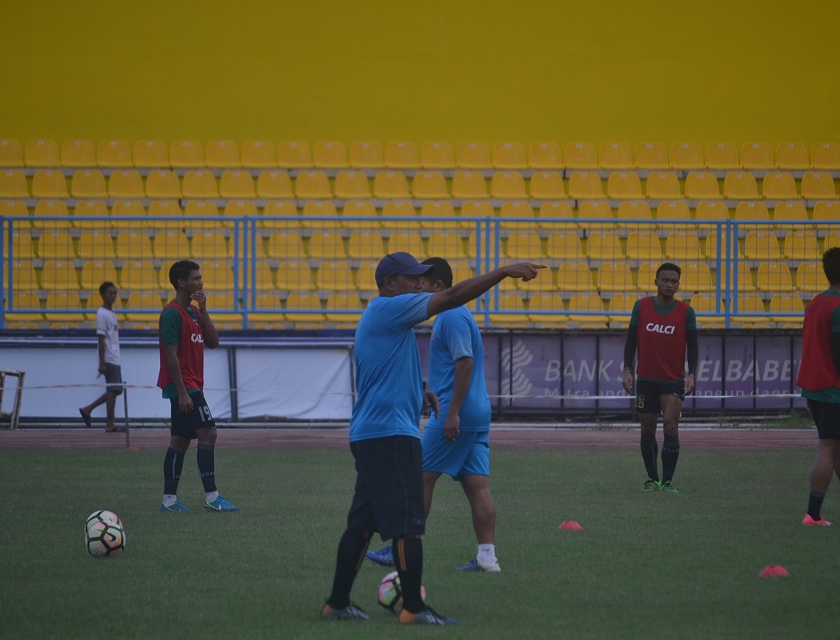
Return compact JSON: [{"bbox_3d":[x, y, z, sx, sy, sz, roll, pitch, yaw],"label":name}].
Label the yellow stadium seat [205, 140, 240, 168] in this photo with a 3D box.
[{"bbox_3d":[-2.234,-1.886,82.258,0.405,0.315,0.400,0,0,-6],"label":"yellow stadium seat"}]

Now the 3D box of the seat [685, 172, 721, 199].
[{"bbox_3d":[3.448,-1.635,87.872,0.440,0.345,0.420,0,0,-3],"label":"seat"}]

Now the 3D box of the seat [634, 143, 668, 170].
[{"bbox_3d":[2.850,-2.016,88.642,0.440,0.345,0.420,0,0,-3],"label":"seat"}]

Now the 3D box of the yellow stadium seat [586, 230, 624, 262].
[{"bbox_3d":[2.251,-0.892,87.377,0.450,0.350,0.420,0,0,-4],"label":"yellow stadium seat"}]

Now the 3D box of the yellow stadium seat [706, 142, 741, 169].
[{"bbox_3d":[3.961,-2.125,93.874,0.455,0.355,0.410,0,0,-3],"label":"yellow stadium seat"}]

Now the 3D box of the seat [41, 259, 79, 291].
[{"bbox_3d":[-4.261,-0.520,85.086,0.440,0.345,0.420,0,0,-3],"label":"seat"}]

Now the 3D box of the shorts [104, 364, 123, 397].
[{"bbox_3d":[-3.203,0.622,75.300,0.220,0.360,0.310,0,0,18],"label":"shorts"}]

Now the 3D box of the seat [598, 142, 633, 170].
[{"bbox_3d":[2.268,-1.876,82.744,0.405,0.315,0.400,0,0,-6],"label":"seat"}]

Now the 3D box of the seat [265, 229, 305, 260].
[{"bbox_3d":[-1.670,-0.920,88.939,0.440,0.350,0.420,0,0,-5],"label":"seat"}]

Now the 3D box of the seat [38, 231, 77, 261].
[{"bbox_3d":[-4.581,-0.947,90.977,0.455,0.355,0.410,0,0,-8],"label":"seat"}]

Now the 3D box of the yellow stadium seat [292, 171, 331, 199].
[{"bbox_3d":[-1.337,-1.669,88.695,0.450,0.350,0.420,0,0,-4],"label":"yellow stadium seat"}]

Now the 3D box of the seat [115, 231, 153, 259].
[{"bbox_3d":[-3.615,-0.949,91.106,0.455,0.355,0.410,0,0,-7],"label":"seat"}]

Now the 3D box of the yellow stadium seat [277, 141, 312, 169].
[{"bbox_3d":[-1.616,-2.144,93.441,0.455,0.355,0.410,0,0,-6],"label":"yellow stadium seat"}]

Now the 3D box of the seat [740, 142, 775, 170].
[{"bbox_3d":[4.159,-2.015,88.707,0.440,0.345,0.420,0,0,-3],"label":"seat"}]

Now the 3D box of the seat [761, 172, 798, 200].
[{"bbox_3d":[4.624,-1.721,92.470,0.450,0.355,0.420,0,0,-5],"label":"seat"}]

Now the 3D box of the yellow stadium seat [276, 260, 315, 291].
[{"bbox_3d":[-1.524,-0.534,88.003,0.440,0.350,0.420,0,0,-5],"label":"yellow stadium seat"}]

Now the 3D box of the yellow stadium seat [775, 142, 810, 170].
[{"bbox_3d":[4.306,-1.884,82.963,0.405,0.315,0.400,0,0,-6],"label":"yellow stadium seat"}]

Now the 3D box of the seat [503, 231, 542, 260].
[{"bbox_3d":[1.286,-0.921,89.224,0.440,0.350,0.420,0,0,-5],"label":"seat"}]

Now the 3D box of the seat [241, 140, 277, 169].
[{"bbox_3d":[-2.006,-2.056,89.442,0.450,0.350,0.420,0,0,-4],"label":"seat"}]

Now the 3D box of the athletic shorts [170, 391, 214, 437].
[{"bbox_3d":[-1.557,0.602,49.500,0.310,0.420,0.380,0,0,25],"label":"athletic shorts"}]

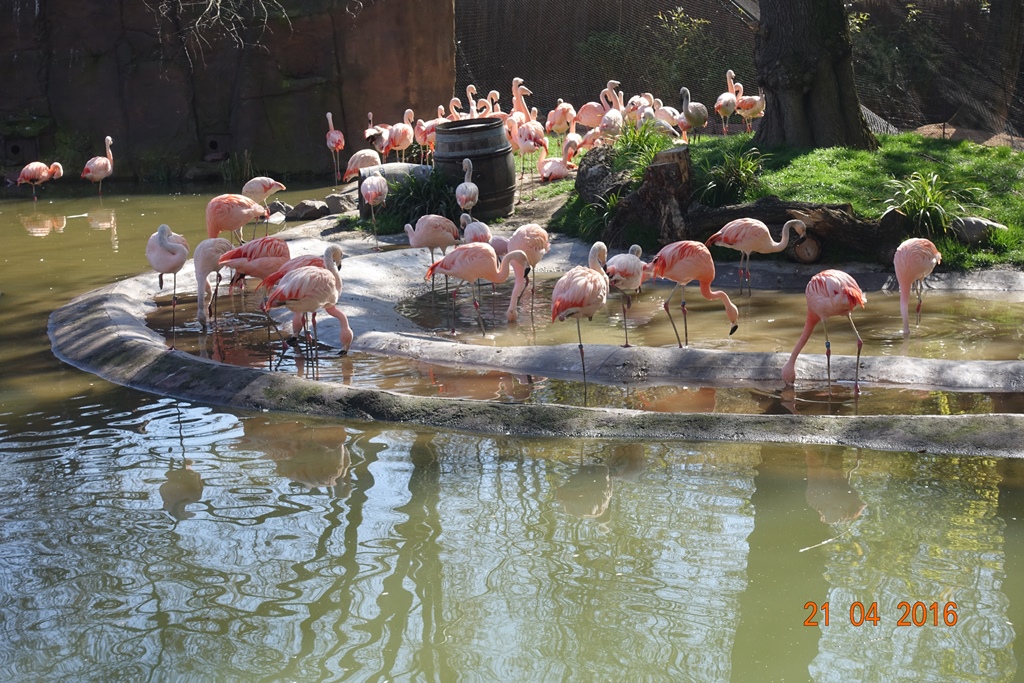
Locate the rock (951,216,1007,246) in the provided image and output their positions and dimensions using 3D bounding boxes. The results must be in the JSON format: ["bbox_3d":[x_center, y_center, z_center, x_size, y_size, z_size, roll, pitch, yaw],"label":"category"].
[{"bbox_3d":[3.955,-0.942,16.884,0.450,0.219,0.340,-2,10,0],"label":"rock"}]

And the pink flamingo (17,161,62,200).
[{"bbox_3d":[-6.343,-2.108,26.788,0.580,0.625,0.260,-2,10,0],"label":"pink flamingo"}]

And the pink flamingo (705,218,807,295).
[{"bbox_3d":[1.837,-0.590,15.024,0.760,0.679,0.270,-2,10,0],"label":"pink flamingo"}]

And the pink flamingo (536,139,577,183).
[{"bbox_3d":[0.514,-1.994,22.000,0.480,0.460,0.300,-8,12,-34],"label":"pink flamingo"}]

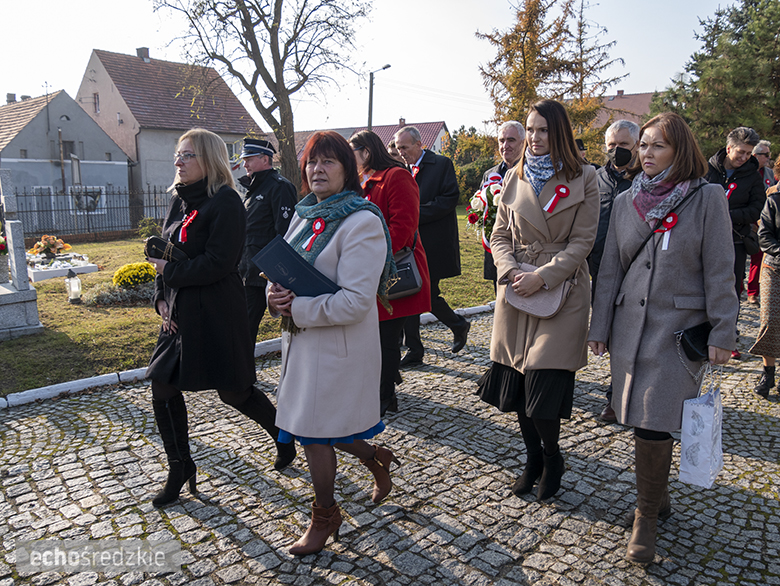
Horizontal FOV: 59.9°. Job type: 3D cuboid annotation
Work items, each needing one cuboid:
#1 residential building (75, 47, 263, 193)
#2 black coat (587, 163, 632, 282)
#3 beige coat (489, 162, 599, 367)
[{"bbox_3d":[-14.397,-9.905,43.264,9.338,9.582,8.633,9,13,39],"label":"residential building"},{"bbox_3d":[1.352,-0.400,3.950,0.520,0.720,0.330,8,12,33],"label":"black coat"},{"bbox_3d":[0.692,-0.119,3.030,0.480,0.960,0.350,9,13,39],"label":"beige coat"}]

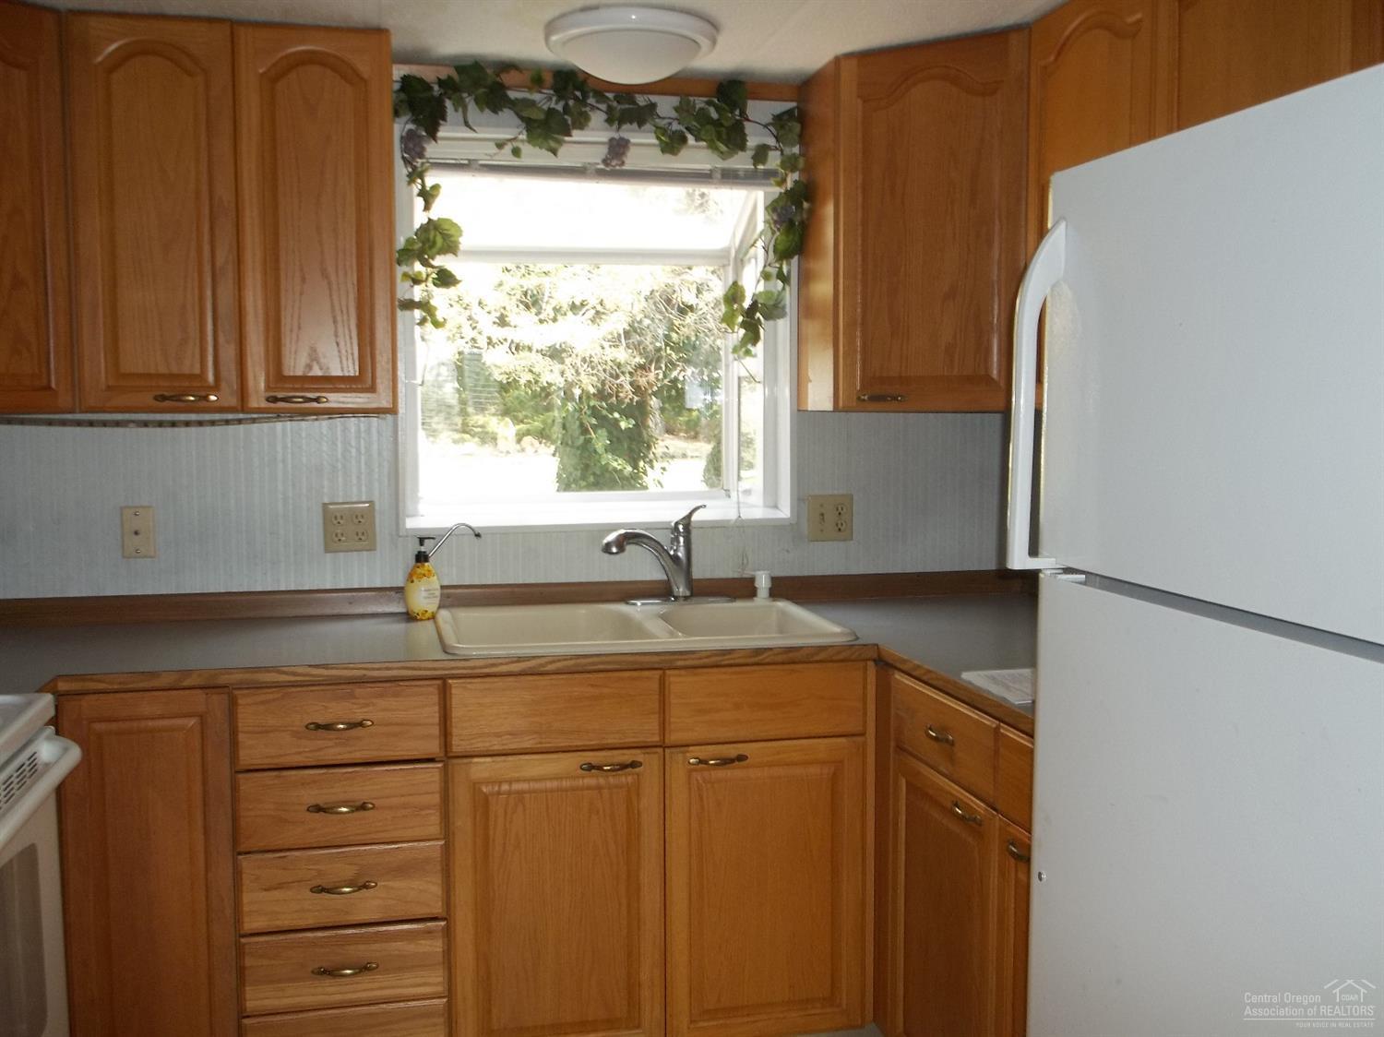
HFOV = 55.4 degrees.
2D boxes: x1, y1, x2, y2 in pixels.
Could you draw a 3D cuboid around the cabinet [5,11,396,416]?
[{"bbox_3d":[-0.965,-0.616,2.791,0.652,0.781,0.283,-1,4,-12],"label":"cabinet"}]

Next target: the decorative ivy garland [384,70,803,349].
[{"bbox_3d":[-0.198,-0.700,3.028,0.959,0.641,0.128,-1,4,-12],"label":"decorative ivy garland"}]

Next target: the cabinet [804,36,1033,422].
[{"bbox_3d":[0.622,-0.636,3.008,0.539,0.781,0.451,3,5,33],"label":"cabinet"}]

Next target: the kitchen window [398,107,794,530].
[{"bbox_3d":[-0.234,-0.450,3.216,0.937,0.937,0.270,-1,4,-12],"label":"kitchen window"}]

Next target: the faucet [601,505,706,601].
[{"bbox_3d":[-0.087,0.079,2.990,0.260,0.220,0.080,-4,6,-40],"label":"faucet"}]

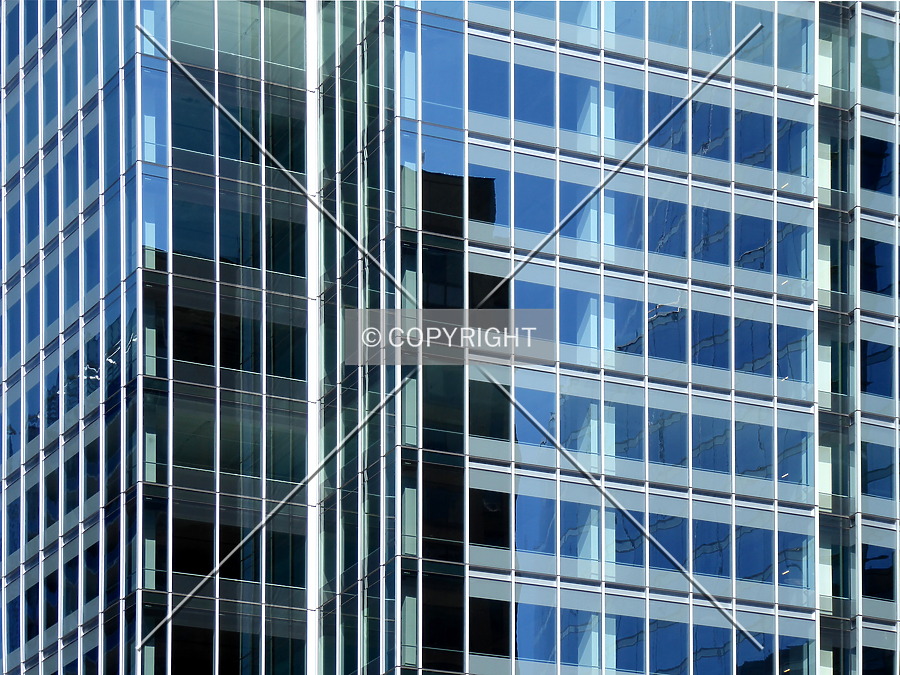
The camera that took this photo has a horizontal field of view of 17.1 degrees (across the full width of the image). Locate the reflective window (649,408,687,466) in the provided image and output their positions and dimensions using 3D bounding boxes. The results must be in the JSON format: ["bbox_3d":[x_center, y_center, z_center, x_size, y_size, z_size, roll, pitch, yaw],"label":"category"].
[{"bbox_3d":[7.601,3.497,104.447,1.605,1.821,0.100,4,-10,-25],"label":"reflective window"}]

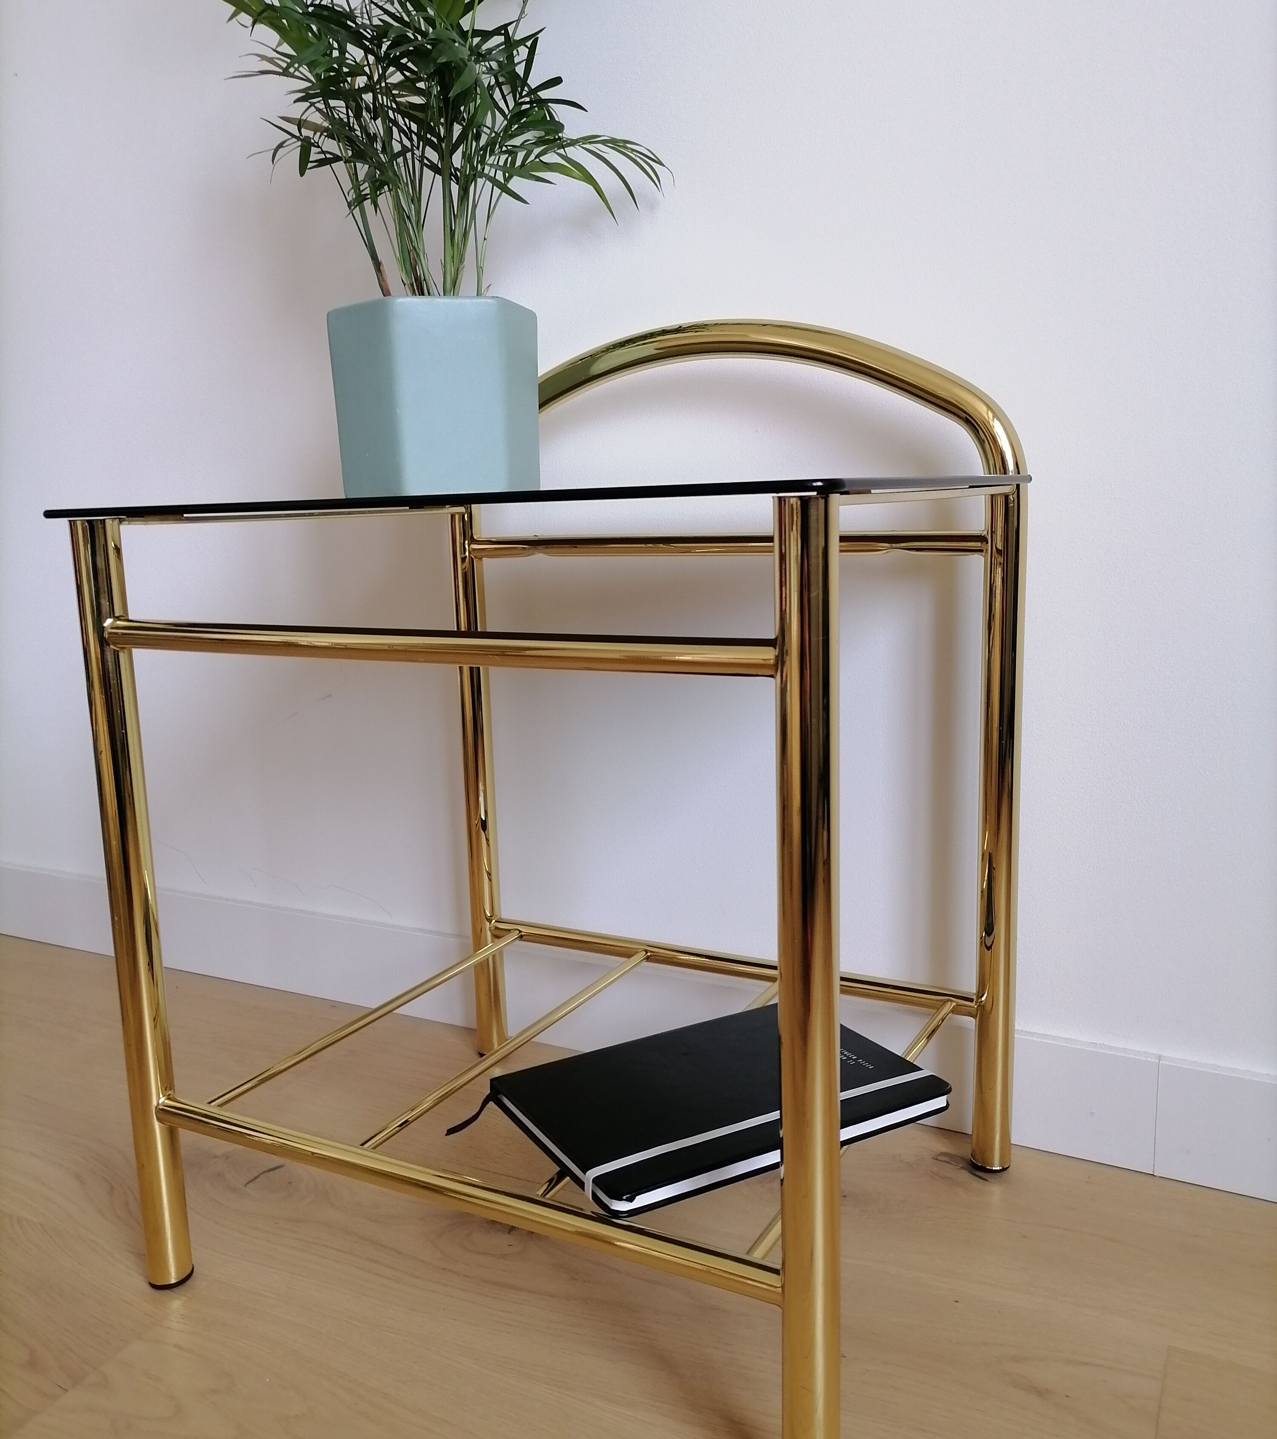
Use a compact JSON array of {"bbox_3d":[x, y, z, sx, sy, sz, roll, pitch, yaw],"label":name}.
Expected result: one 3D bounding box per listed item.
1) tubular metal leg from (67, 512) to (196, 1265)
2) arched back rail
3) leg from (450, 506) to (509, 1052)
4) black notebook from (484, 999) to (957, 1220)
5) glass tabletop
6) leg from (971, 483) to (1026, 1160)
[{"bbox_3d":[-0.285,0.111,0.722,0.025,0.446,0.025,4,11,28],"label":"tubular metal leg"},{"bbox_3d":[0.045,-0.210,0.866,0.430,0.112,0.025,4,11,28],"label":"arched back rail"},{"bbox_3d":[-0.125,0.055,1.011,0.025,0.446,0.025,-2,10,0],"label":"leg"},{"bbox_3d":[0.045,0.207,0.710,0.212,0.012,0.148,-7,11,-29],"label":"black notebook"},{"bbox_3d":[-0.042,-0.124,0.715,0.446,0.006,0.329,4,11,28],"label":"glass tabletop"},{"bbox_3d":[0.231,0.079,0.819,0.025,0.446,0.025,4,11,28],"label":"leg"}]

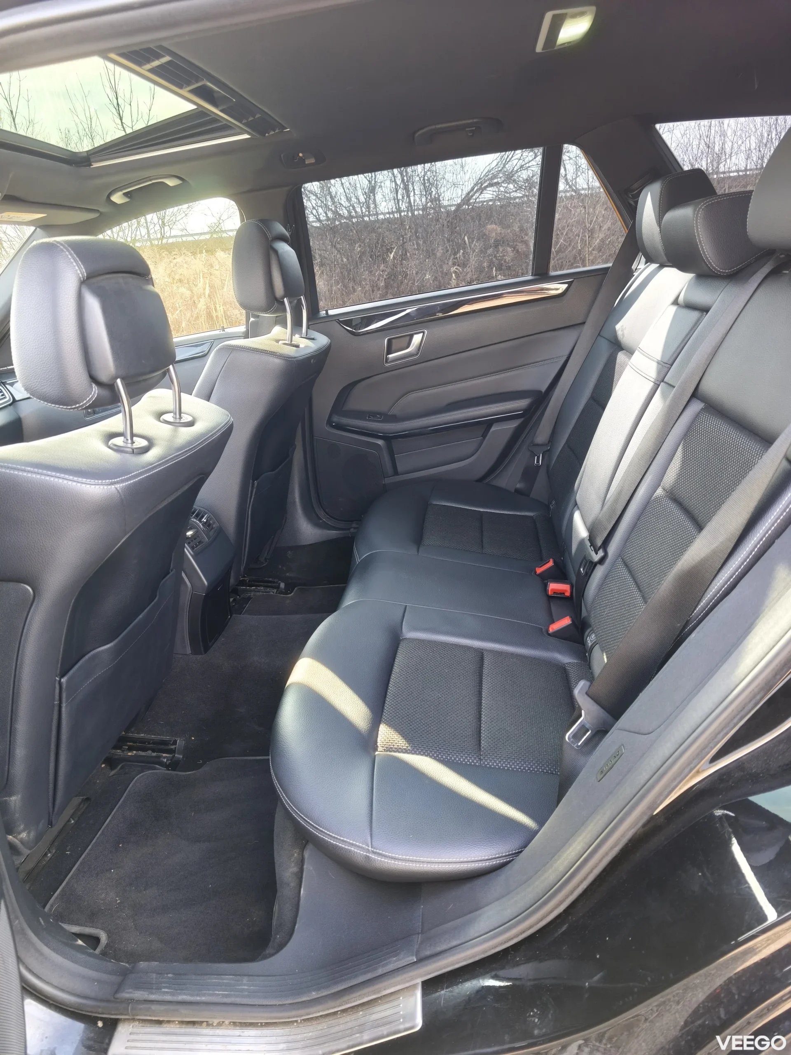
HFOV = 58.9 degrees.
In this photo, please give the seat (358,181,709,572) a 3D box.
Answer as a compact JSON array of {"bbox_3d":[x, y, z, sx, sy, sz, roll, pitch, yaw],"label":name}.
[{"bbox_3d":[0.288,-0.318,1.658,0.840,0.850,0.540,-3,20,8],"label":"seat"}]

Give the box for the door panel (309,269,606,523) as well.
[{"bbox_3d":[0.178,-0.341,2.018,0.920,0.700,0.130,-3,20,8],"label":"door panel"}]

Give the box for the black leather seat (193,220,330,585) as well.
[{"bbox_3d":[-0.592,-0.243,1.770,0.850,0.920,0.530,-3,20,8],"label":"black leather seat"}]

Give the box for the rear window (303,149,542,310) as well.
[{"bbox_3d":[0.078,-0.769,1.857,0.610,0.360,0.025,-3,37,8],"label":"rear window"}]

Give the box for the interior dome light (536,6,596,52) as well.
[{"bbox_3d":[0.262,-0.761,1.067,0.080,0.025,0.160,-3,20,8],"label":"interior dome light"}]

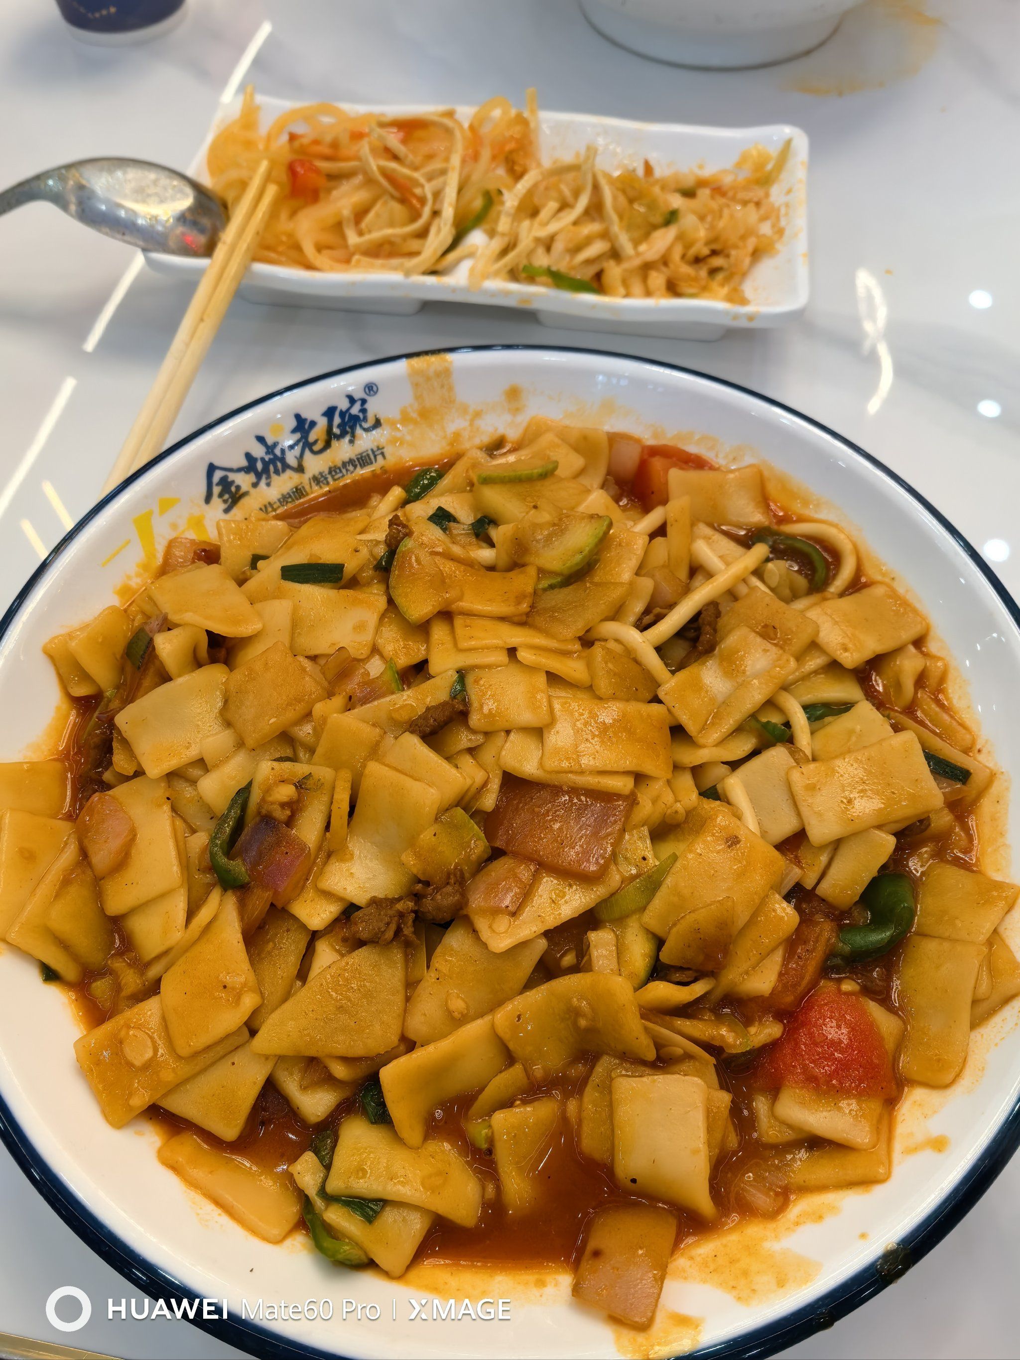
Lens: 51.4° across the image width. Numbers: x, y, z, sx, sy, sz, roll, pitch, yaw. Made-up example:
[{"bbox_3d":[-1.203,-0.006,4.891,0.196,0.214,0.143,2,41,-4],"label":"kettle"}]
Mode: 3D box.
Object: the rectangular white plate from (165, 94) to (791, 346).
[{"bbox_3d":[-0.006,-0.159,0.370,0.212,0.027,0.100,6,58,5],"label":"rectangular white plate"}]

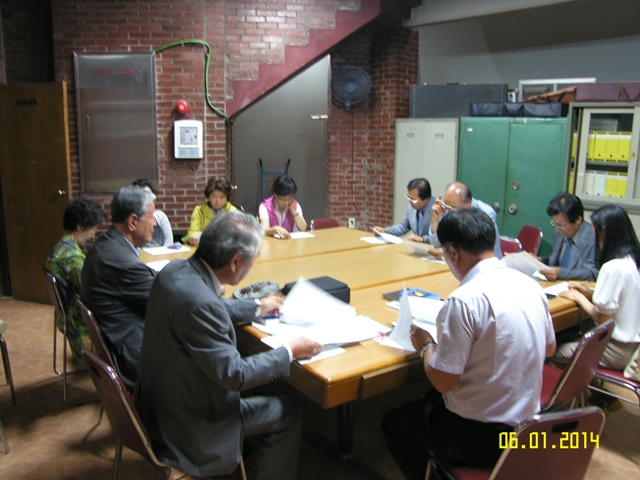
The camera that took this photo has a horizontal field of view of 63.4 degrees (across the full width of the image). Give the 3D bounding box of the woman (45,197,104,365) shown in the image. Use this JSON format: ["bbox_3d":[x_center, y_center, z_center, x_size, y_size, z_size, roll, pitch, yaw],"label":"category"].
[{"bbox_3d":[-1.386,0.329,3.354,0.720,1.200,0.480,-6,13,-34],"label":"woman"}]

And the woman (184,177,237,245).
[{"bbox_3d":[-0.902,0.092,4.549,0.500,1.240,0.720,-5,12,-27],"label":"woman"}]

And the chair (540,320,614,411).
[{"bbox_3d":[1.027,0.736,2.507,0.460,0.800,0.530,-7,14,-38],"label":"chair"}]

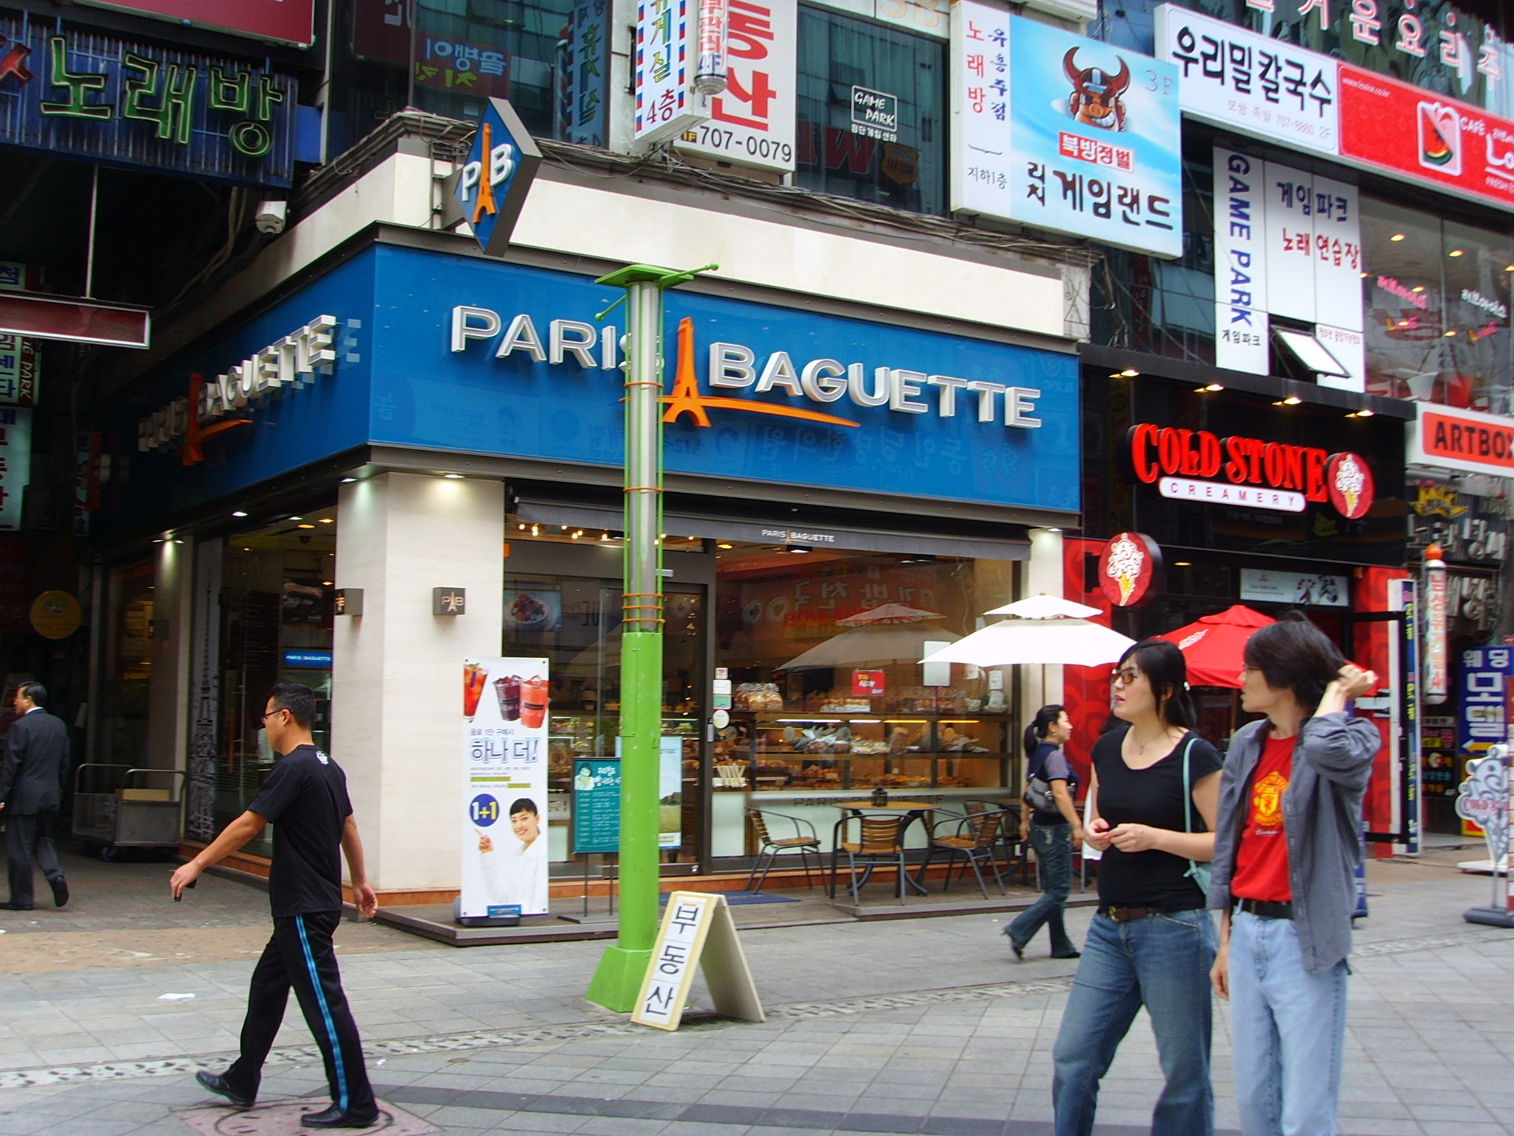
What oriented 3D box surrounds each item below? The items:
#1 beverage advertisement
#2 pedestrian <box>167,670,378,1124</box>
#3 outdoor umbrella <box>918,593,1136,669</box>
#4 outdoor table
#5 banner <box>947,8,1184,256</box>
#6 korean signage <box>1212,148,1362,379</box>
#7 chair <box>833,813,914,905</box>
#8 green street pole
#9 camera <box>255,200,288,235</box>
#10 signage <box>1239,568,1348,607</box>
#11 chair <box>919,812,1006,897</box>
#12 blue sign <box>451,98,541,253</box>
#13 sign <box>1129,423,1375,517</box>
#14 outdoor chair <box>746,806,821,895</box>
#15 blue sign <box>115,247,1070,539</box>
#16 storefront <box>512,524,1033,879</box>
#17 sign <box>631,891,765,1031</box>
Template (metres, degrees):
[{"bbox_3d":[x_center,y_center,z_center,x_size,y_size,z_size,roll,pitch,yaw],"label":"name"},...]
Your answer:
[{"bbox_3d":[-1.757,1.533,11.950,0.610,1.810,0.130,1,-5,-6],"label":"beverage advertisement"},{"bbox_3d":[-1.883,1.286,6.680,0.730,1.690,0.500,-1,-5,15],"label":"pedestrian"},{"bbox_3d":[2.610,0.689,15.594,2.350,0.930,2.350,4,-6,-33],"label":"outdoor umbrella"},{"bbox_3d":[1.127,2.412,14.640,0.900,0.730,0.900,1,-5,0],"label":"outdoor table"},{"bbox_3d":[3.192,-4.379,17.330,2.980,2.080,0.200,4,-6,-32],"label":"banner"},{"bbox_3d":[6.166,-3.402,19.668,2.541,2.500,0.070,4,-6,-33],"label":"korean signage"},{"bbox_3d":[0.941,2.343,13.830,0.560,0.720,0.580,1,-5,-9],"label":"chair"},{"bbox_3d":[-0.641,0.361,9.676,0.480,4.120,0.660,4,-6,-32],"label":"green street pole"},{"bbox_3d":[-3.930,-2.837,13.800,0.220,0.190,0.380,2,25,-12],"label":"camera"},{"bbox_3d":[6.065,0.222,19.274,1.780,0.350,0.120,4,-6,-32],"label":"signage"},{"bbox_3d":[1.765,2.408,14.451,0.580,0.720,0.560,-2,-6,31],"label":"chair"},{"bbox_3d":[-2.012,-2.998,13.056,0.160,1.220,1.200,4,-6,-32],"label":"blue sign"},{"bbox_3d":[5.444,-1.015,18.415,3.750,0.760,0.150,4,-6,-32],"label":"sign"},{"bbox_3d":[0.235,2.380,14.420,0.610,0.730,0.540,0,-5,0],"label":"outdoor chair"},{"bbox_3d":[-2.039,-1.261,18.373,7.450,1.620,8.100,4,-6,-32],"label":"blue sign"},{"bbox_3d":[0.257,1.231,15.257,5.570,2.960,0.200,4,-6,-33],"label":"storefront"},{"bbox_3d":[-0.304,2.016,8.824,0.560,0.660,0.410,4,-7,-37],"label":"sign"}]

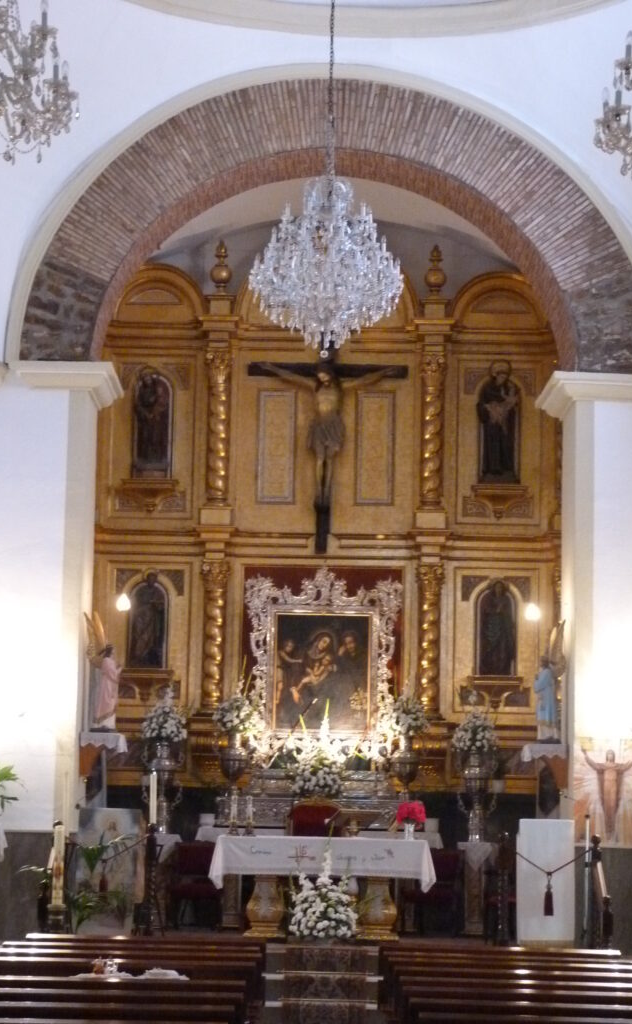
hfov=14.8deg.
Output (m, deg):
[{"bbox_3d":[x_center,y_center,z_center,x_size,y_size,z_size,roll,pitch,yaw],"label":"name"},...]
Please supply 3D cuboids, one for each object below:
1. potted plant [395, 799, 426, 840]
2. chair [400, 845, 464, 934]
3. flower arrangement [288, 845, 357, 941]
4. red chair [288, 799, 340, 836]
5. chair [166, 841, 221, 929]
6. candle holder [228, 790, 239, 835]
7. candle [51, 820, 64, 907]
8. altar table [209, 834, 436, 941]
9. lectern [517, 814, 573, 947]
[{"bbox_3d":[0.911,2.946,23.159,0.284,0.381,0.284,1,-7,0],"label":"potted plant"},{"bbox_3d":[1.174,3.837,24.454,0.620,0.899,0.600,1,-8,0],"label":"chair"},{"bbox_3d":[0.061,3.567,22.720,0.639,0.873,0.507,1,-7,0],"label":"flower arrangement"},{"bbox_3d":[-0.041,3.617,24.789,0.570,1.370,0.620,1,-8,0],"label":"red chair"},{"bbox_3d":[-1.218,3.744,24.385,0.518,0.893,0.558,1,-7,0],"label":"chair"},{"bbox_3d":[-0.791,2.887,23.268,0.101,0.426,0.101,1,-7,0],"label":"candle holder"},{"bbox_3d":[-2.163,2.945,20.293,0.100,0.678,0.100,1,-8,0],"label":"candle"},{"bbox_3d":[0.064,3.598,23.279,2.131,0.949,0.863,1,-7,0],"label":"altar table"},{"bbox_3d":[2.135,3.447,22.584,0.490,1.166,0.406,1,-7,0],"label":"lectern"}]

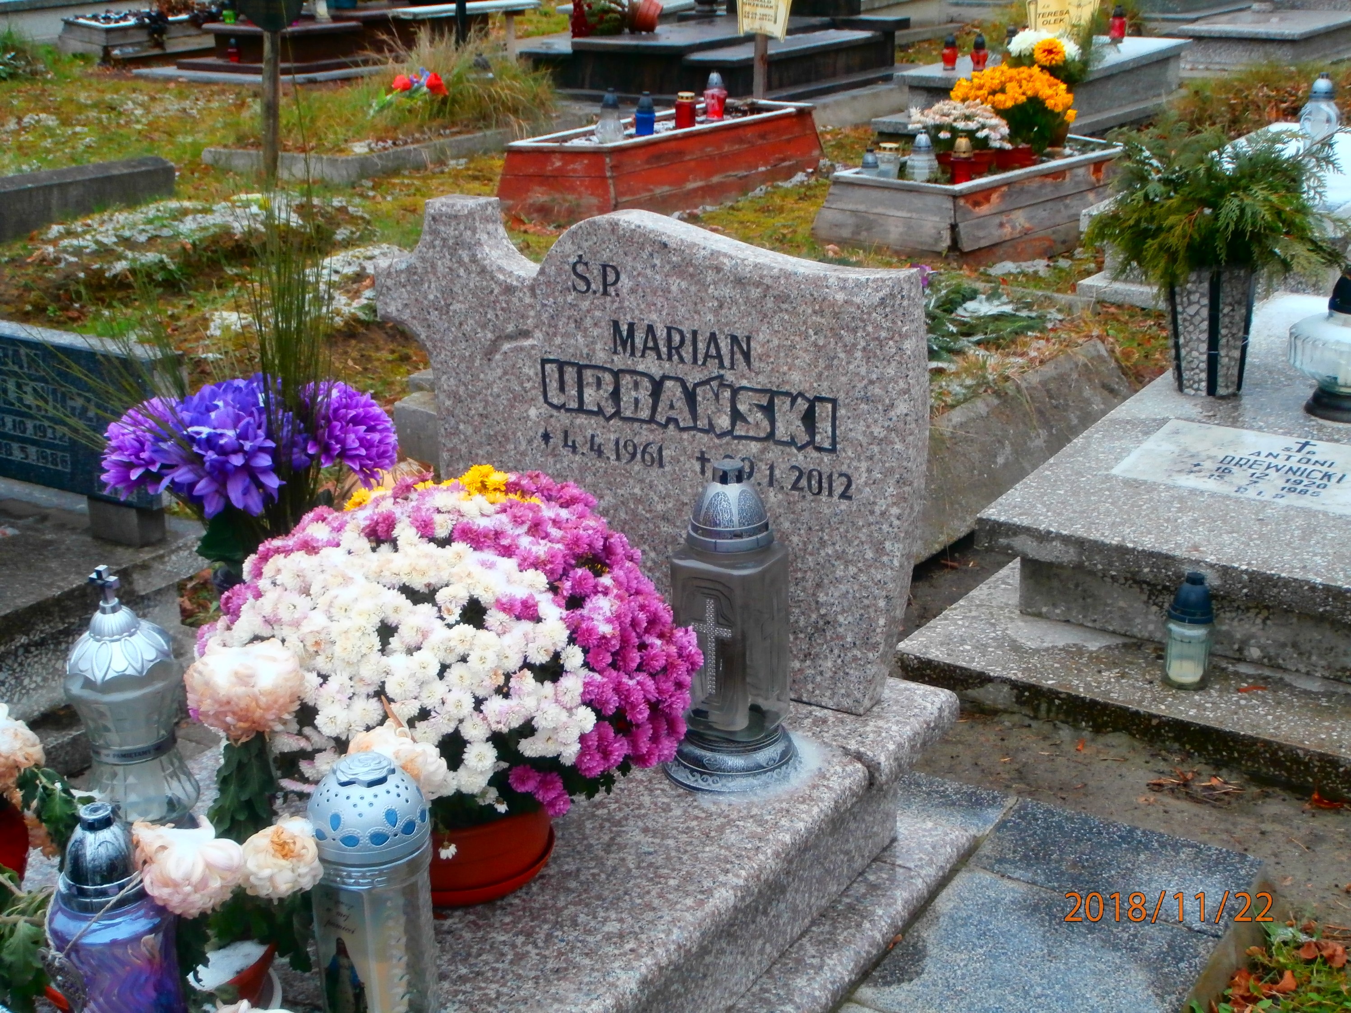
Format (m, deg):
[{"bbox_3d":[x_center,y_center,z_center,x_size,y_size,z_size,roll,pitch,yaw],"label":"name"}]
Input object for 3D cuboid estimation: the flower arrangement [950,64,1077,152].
[{"bbox_3d":[1.386,-1.603,7.432,0.480,0.400,0.460,-2,20,1],"label":"flower arrangement"}]

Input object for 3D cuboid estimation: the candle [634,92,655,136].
[{"bbox_3d":[-0.127,-1.621,7.592,0.082,0.178,0.082,-2,20,-1],"label":"candle"}]

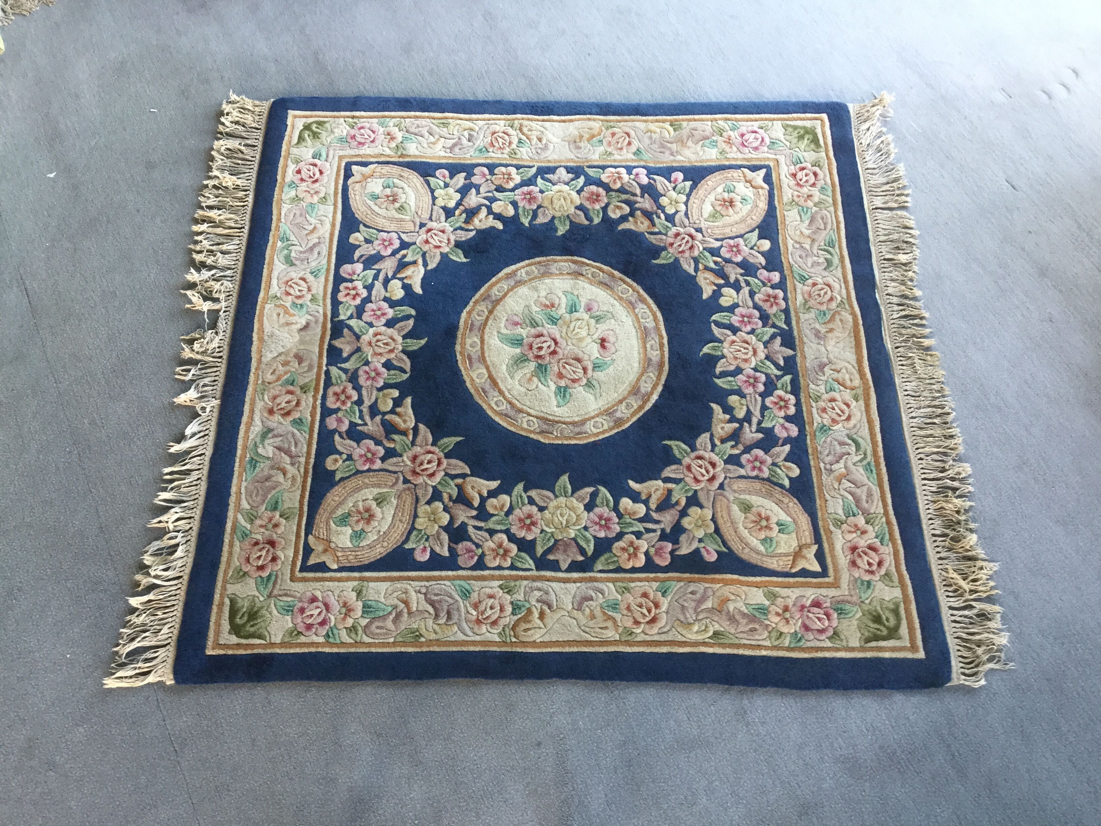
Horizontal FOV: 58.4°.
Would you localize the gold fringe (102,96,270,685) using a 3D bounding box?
[{"bbox_3d":[-0.638,-0.128,1.791,0.110,0.025,1.223,0,63,-1],"label":"gold fringe"}]

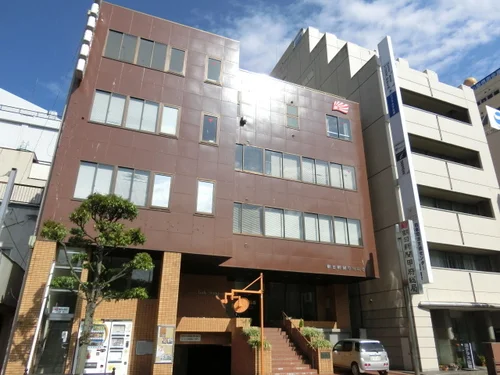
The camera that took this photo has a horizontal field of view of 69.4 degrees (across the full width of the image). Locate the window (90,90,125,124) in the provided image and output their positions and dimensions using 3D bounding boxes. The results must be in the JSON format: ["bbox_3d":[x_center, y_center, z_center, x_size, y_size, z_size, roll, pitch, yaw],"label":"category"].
[{"bbox_3d":[-6.174,-3.445,15.815,1.283,1.573,0.200,9,-23,-18],"label":"window"}]

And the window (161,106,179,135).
[{"bbox_3d":[-3.535,-2.915,15.876,0.750,1.540,0.150,9,-23,-20],"label":"window"}]

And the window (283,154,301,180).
[{"bbox_3d":[2.304,-1.136,20.063,1.116,1.552,0.150,9,-23,-20],"label":"window"}]

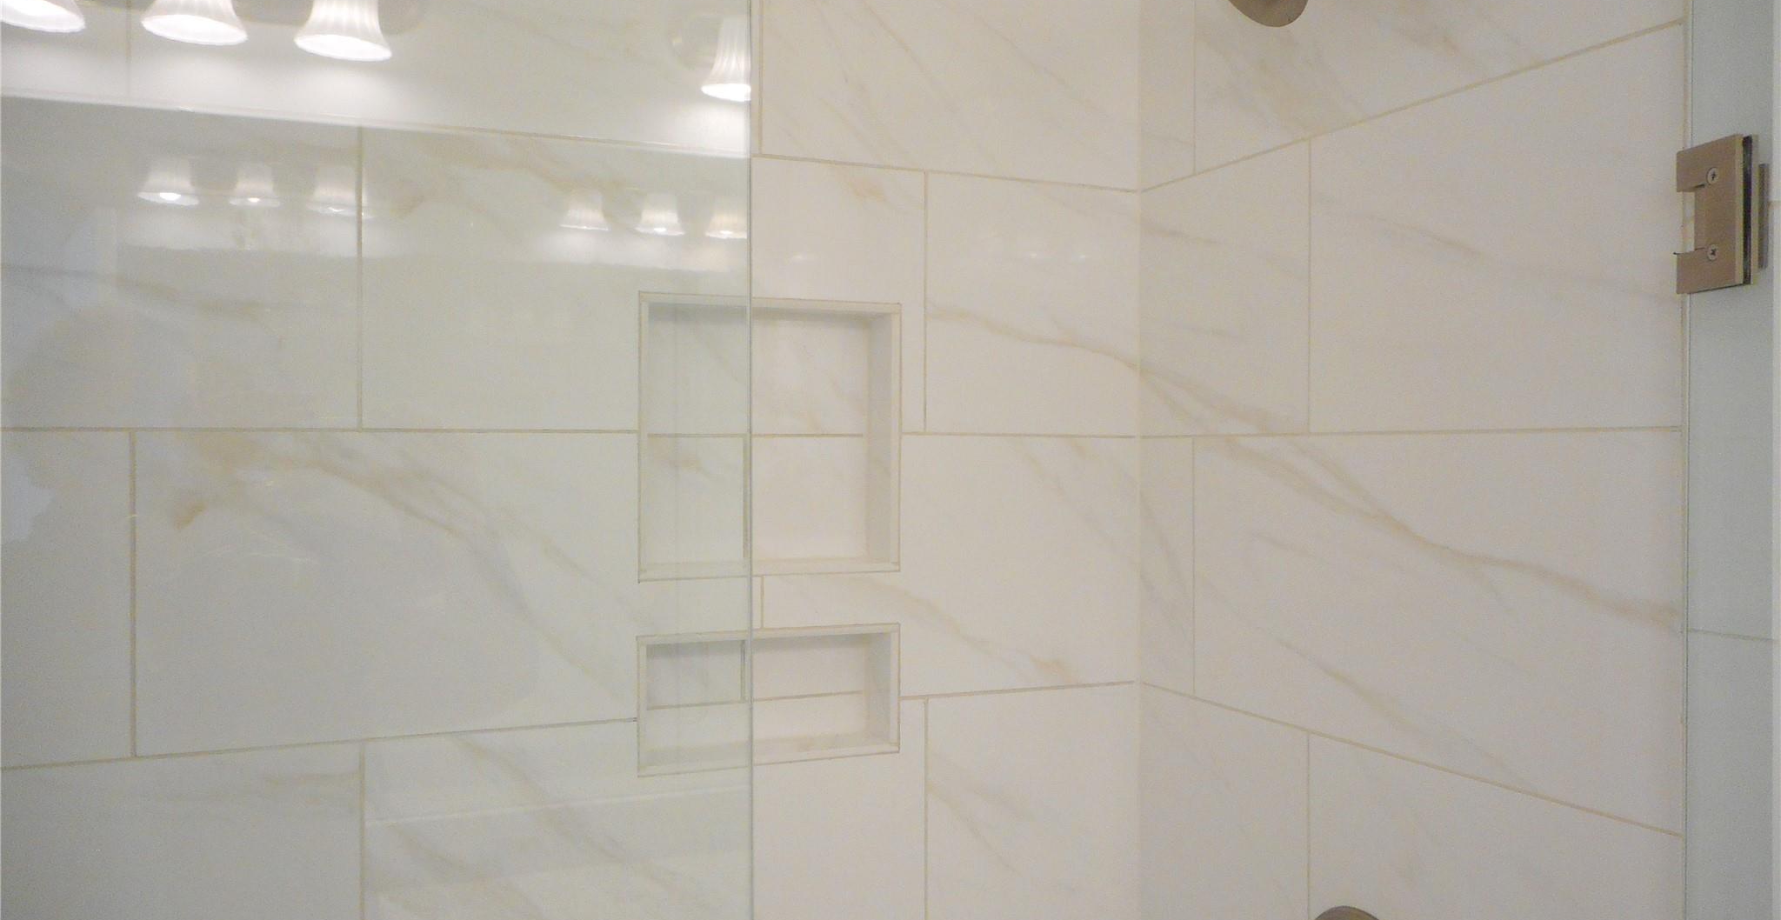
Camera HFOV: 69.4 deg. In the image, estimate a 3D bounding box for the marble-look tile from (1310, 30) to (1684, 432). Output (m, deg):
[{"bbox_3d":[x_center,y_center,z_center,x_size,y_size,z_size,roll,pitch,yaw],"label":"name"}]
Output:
[{"bbox_3d":[0.522,-0.178,1.151,0.010,0.304,0.400,0,0,-24],"label":"marble-look tile"}]

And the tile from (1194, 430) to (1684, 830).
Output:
[{"bbox_3d":[0.482,0.128,1.240,0.010,0.304,0.590,0,0,-24],"label":"tile"}]

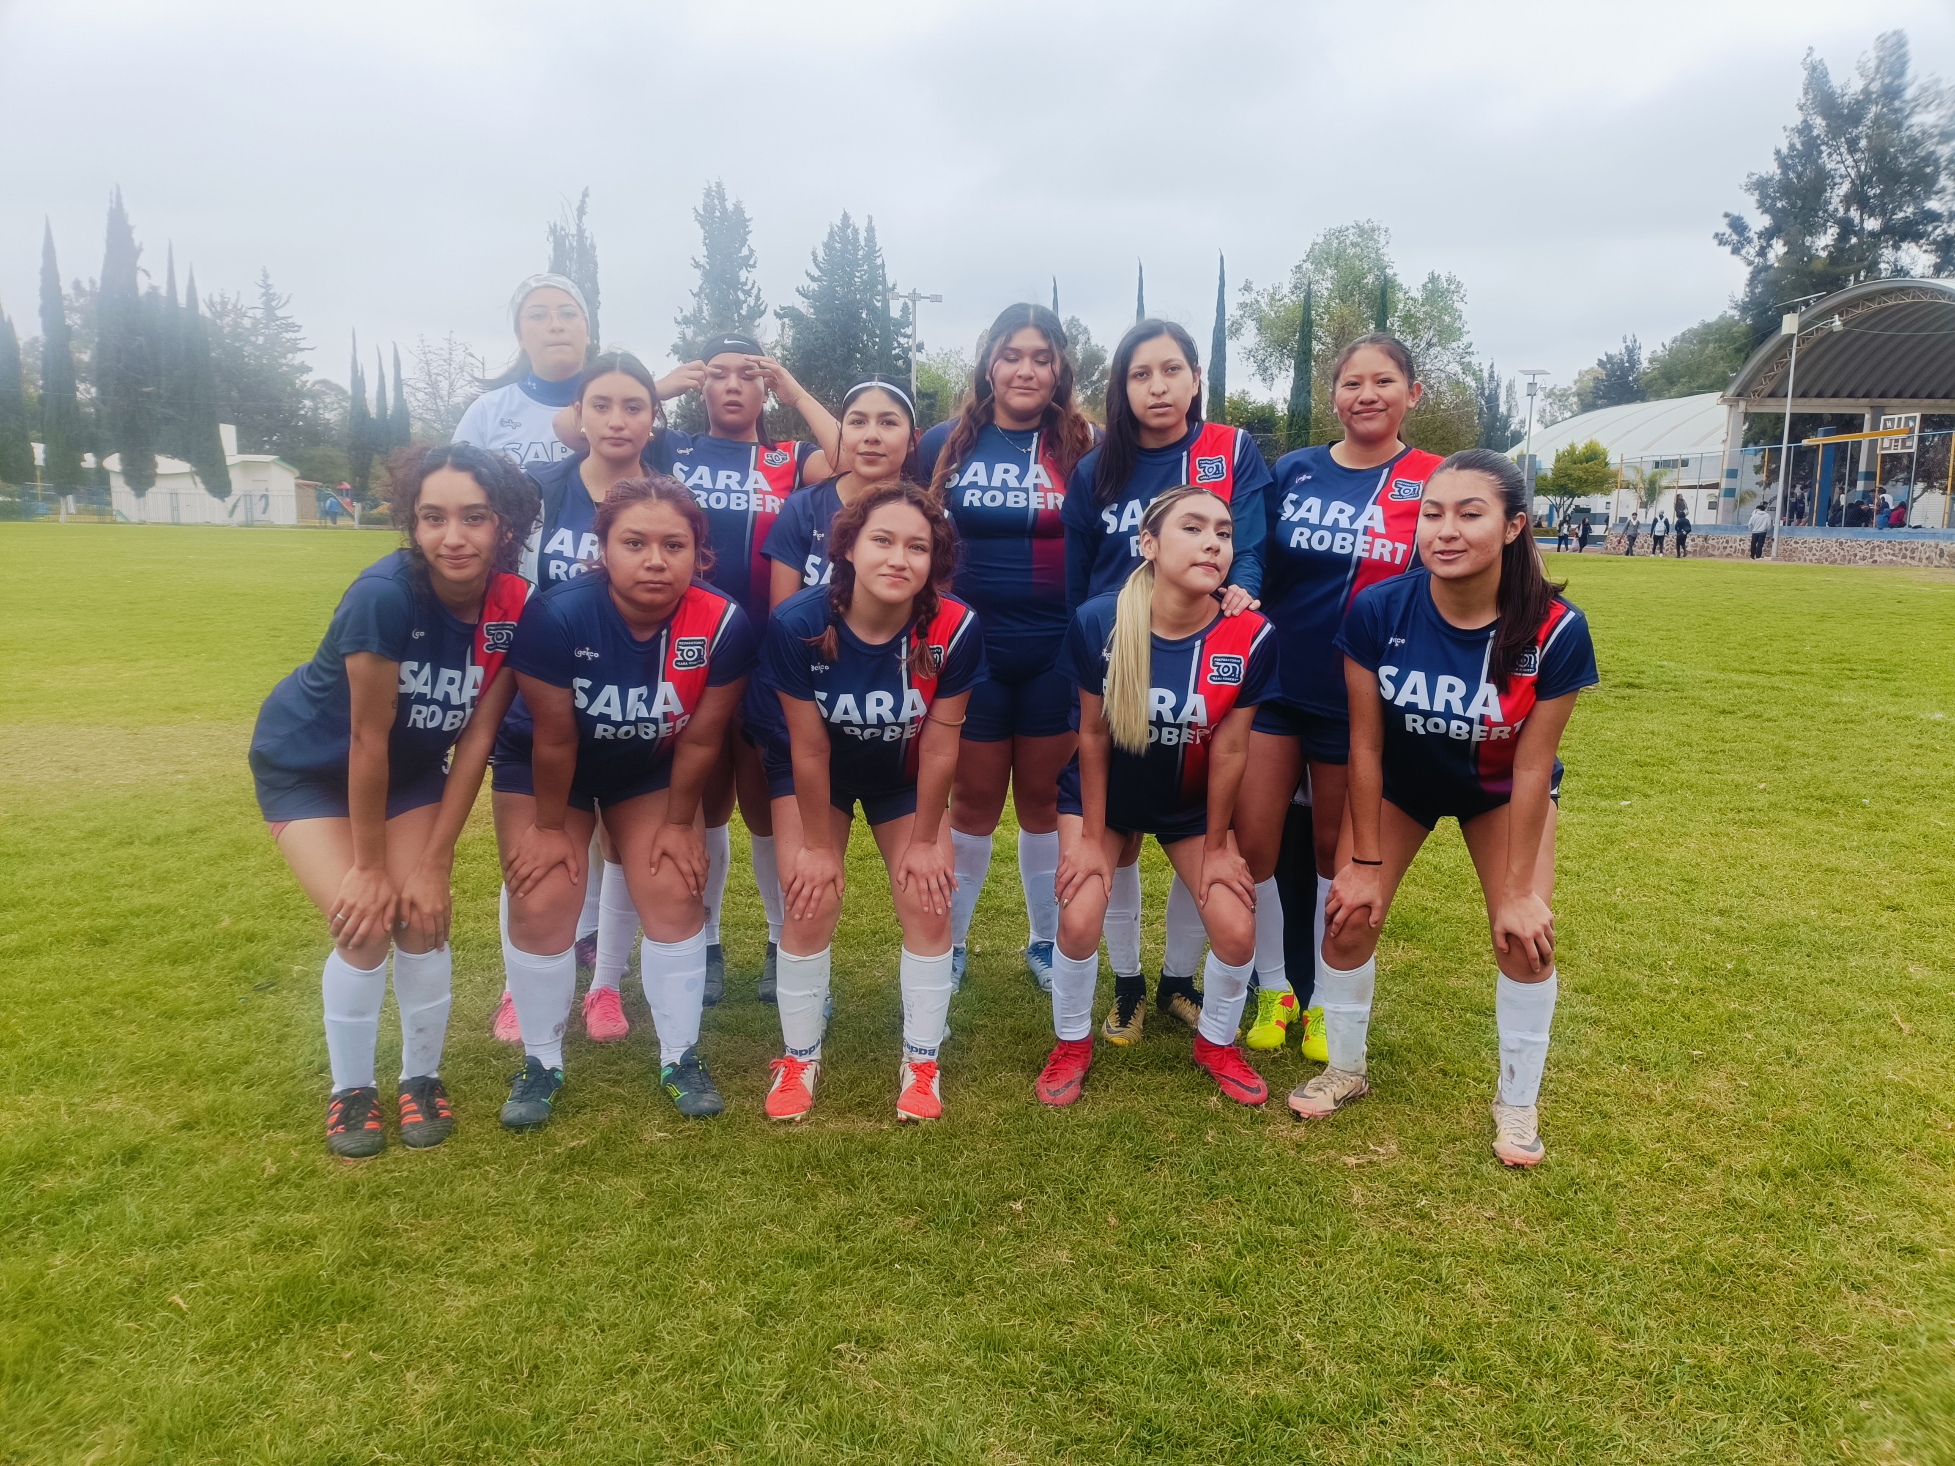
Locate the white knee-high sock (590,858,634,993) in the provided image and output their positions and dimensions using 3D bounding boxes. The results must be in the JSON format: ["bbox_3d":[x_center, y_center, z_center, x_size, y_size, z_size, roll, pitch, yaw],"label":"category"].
[{"bbox_3d":[-0.866,0.465,3.364,0.105,0.330,0.120,6,9,-16],"label":"white knee-high sock"}]

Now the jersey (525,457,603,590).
[{"bbox_3d":[-0.844,-0.325,3.209,0.430,0.620,0.270,0,9,0],"label":"jersey"}]

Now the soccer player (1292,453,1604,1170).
[{"bbox_3d":[0.919,0.125,2.771,0.506,1.311,0.716,4,10,21],"label":"soccer player"}]

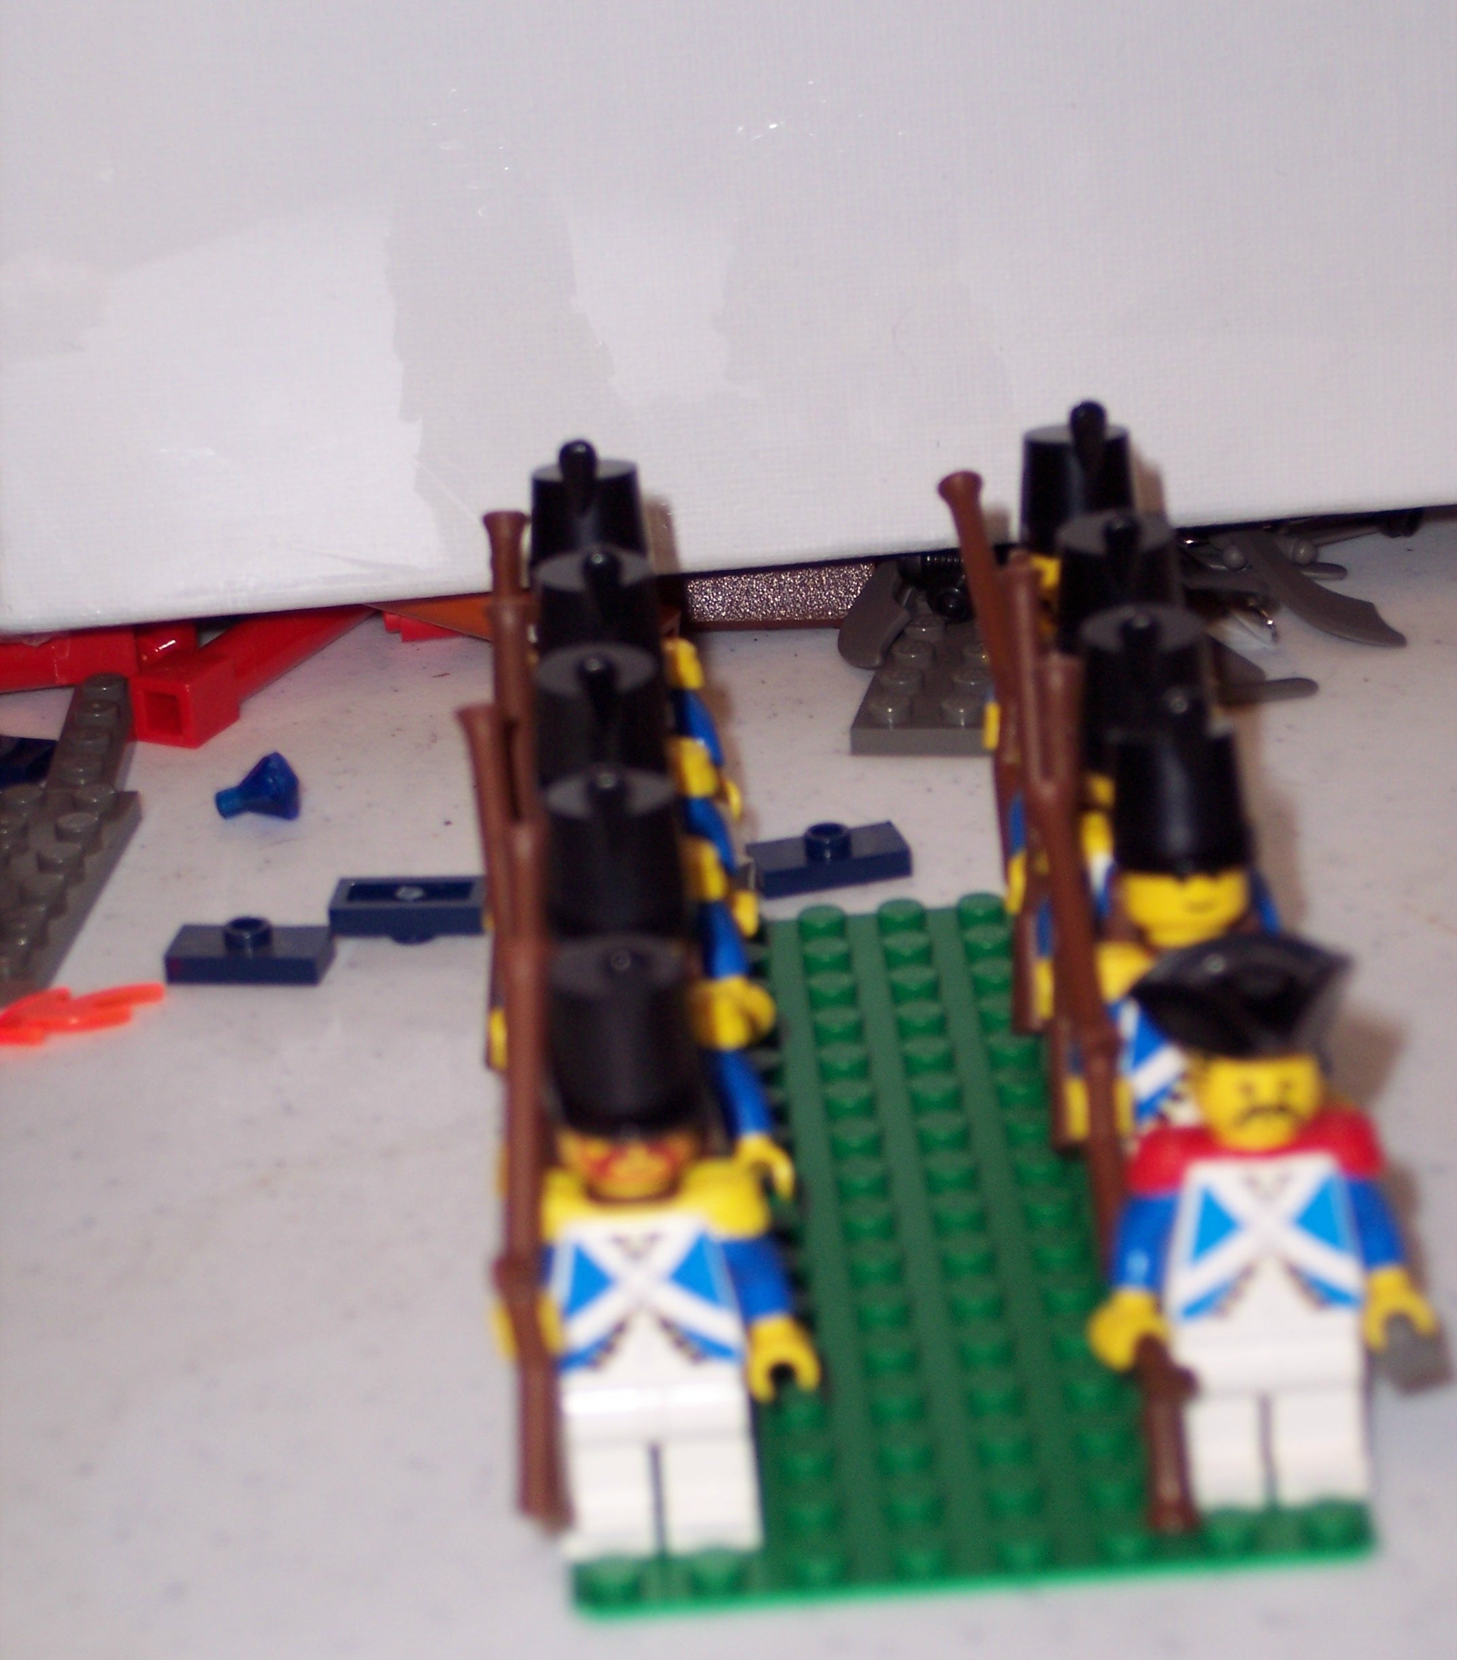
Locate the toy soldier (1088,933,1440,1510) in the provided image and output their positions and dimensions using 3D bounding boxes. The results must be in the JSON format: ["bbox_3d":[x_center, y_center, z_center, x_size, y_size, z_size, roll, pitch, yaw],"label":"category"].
[{"bbox_3d":[0.041,0.030,0.399,0.027,0.048,0.017,-4,23,-1],"label":"toy soldier"}]

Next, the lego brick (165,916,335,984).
[{"bbox_3d":[-0.049,0.012,0.519,0.016,0.005,0.008,0,24,9],"label":"lego brick"}]

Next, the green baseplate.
[{"bbox_3d":[0.016,0.033,0.456,0.064,0.003,0.128,-4,23,-1],"label":"green baseplate"}]

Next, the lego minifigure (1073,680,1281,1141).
[{"bbox_3d":[0.039,0.014,0.427,0.025,0.056,0.017,-4,23,-1],"label":"lego minifigure"}]

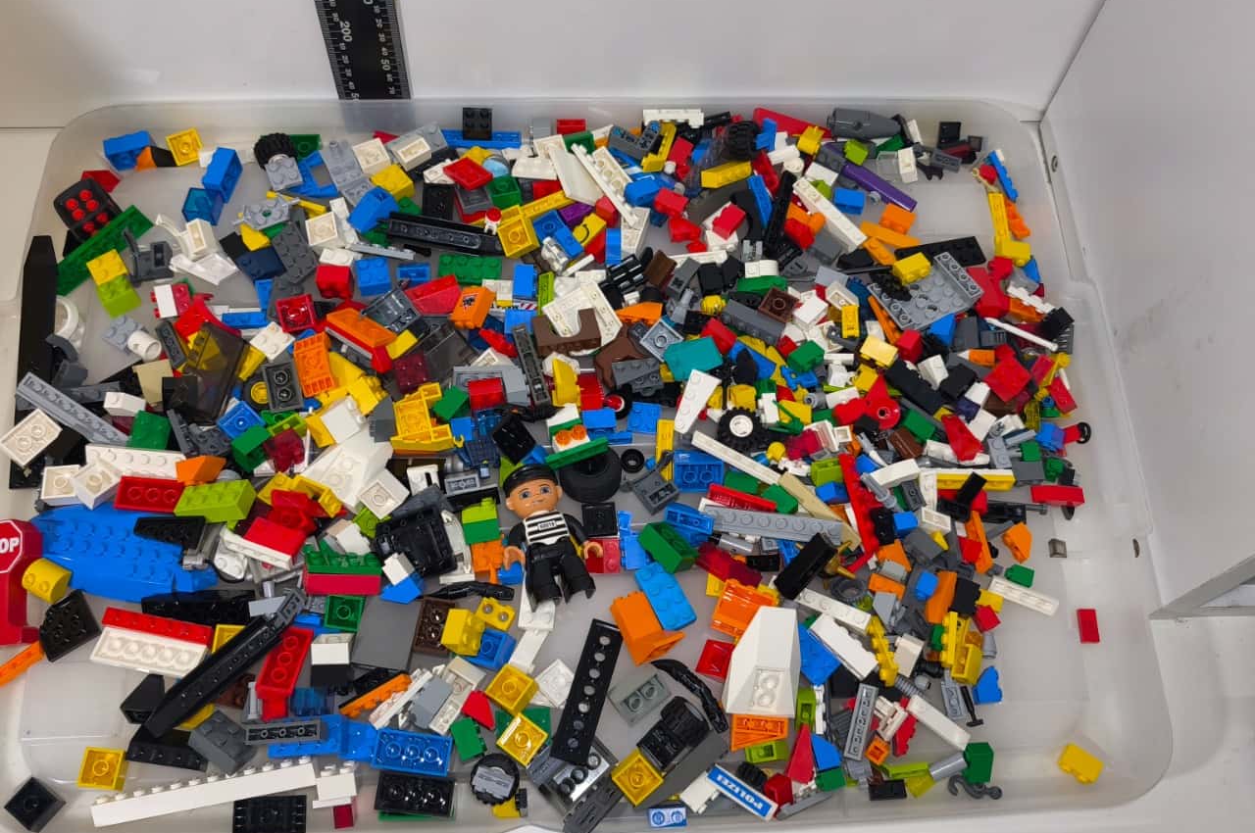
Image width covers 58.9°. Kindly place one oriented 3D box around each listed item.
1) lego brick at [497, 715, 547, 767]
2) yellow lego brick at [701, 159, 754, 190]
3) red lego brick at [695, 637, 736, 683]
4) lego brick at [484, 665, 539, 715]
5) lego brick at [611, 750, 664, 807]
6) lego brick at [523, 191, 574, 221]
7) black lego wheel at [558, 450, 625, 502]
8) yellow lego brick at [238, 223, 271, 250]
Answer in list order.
[{"bbox_3d":[-0.045,0.140,0.479,0.016,0.011,0.016,33,71,14],"label":"lego brick"},{"bbox_3d":[0.053,-0.127,0.584,0.011,0.008,0.032,14,29,37],"label":"yellow lego brick"},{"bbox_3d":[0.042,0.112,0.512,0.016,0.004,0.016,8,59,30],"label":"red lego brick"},{"bbox_3d":[-0.051,0.122,0.495,0.016,0.011,0.016,27,62,22],"label":"lego brick"},{"bbox_3d":[0.004,0.157,0.485,0.016,0.011,0.016,-42,88,-6],"label":"lego brick"},{"bbox_3d":[-0.044,-0.117,0.623,0.032,0.011,0.008,-28,67,-16],"label":"lego brick"},{"bbox_3d":[-0.018,0.027,0.534,0.030,0.015,0.030,1,55,-2],"label":"black lego wheel"},{"bbox_3d":[-0.192,-0.094,0.571,0.011,0.012,0.016,-22,84,0],"label":"yellow lego brick"}]

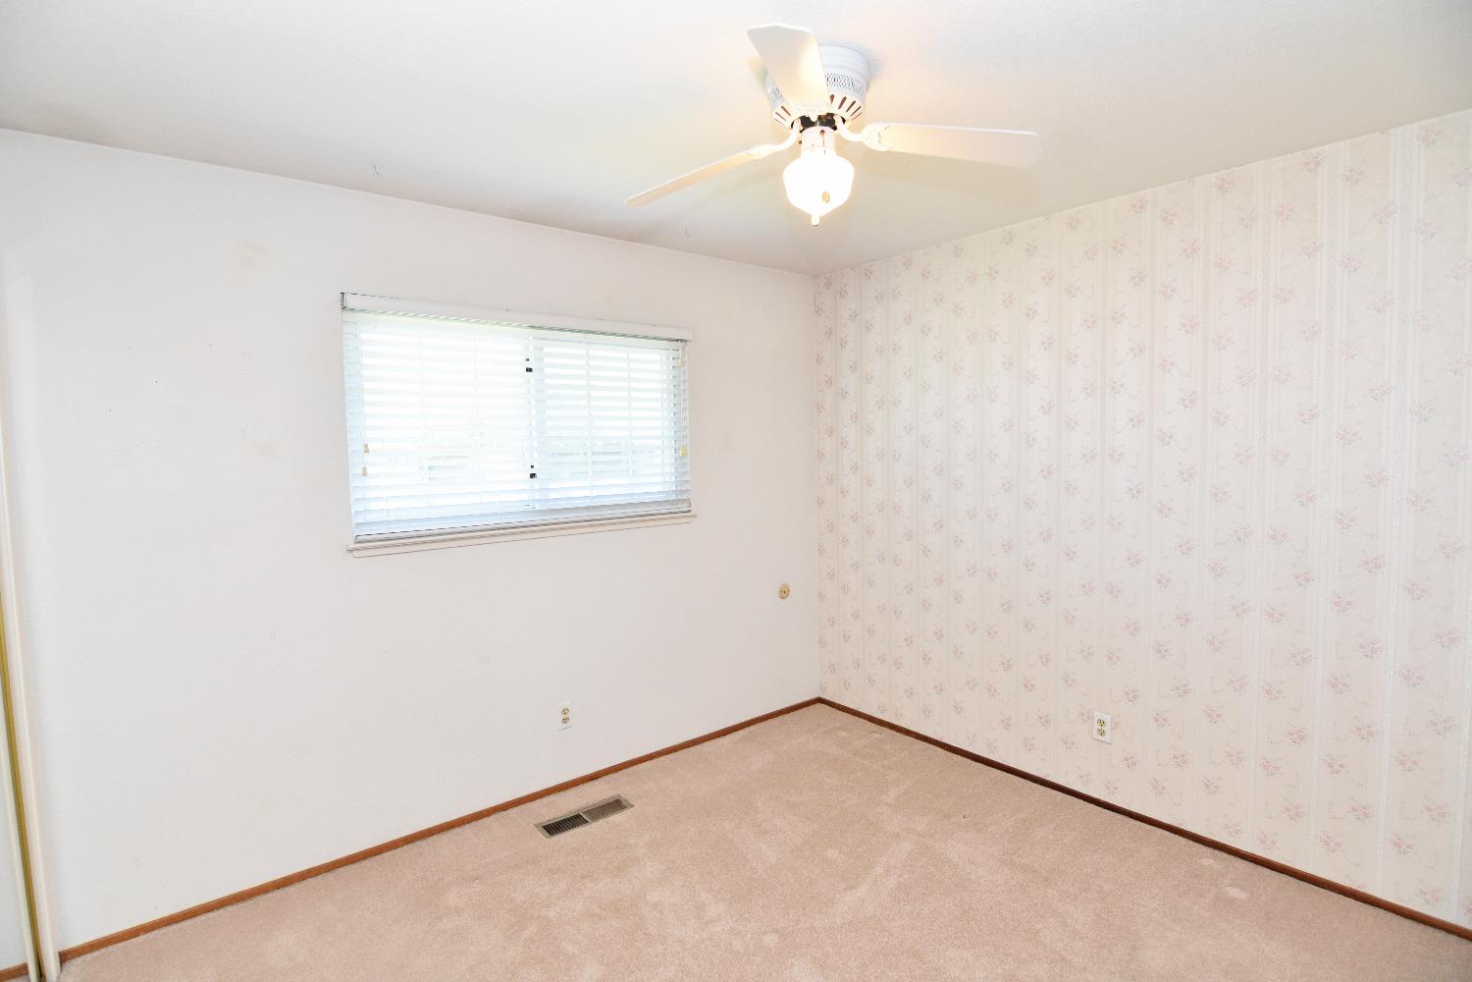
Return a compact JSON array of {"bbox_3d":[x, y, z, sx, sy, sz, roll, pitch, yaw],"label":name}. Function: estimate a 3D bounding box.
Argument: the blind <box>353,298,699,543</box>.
[{"bbox_3d":[-0.813,-0.289,2.772,1.455,0.895,0.100,-4,5,-36],"label":"blind"}]

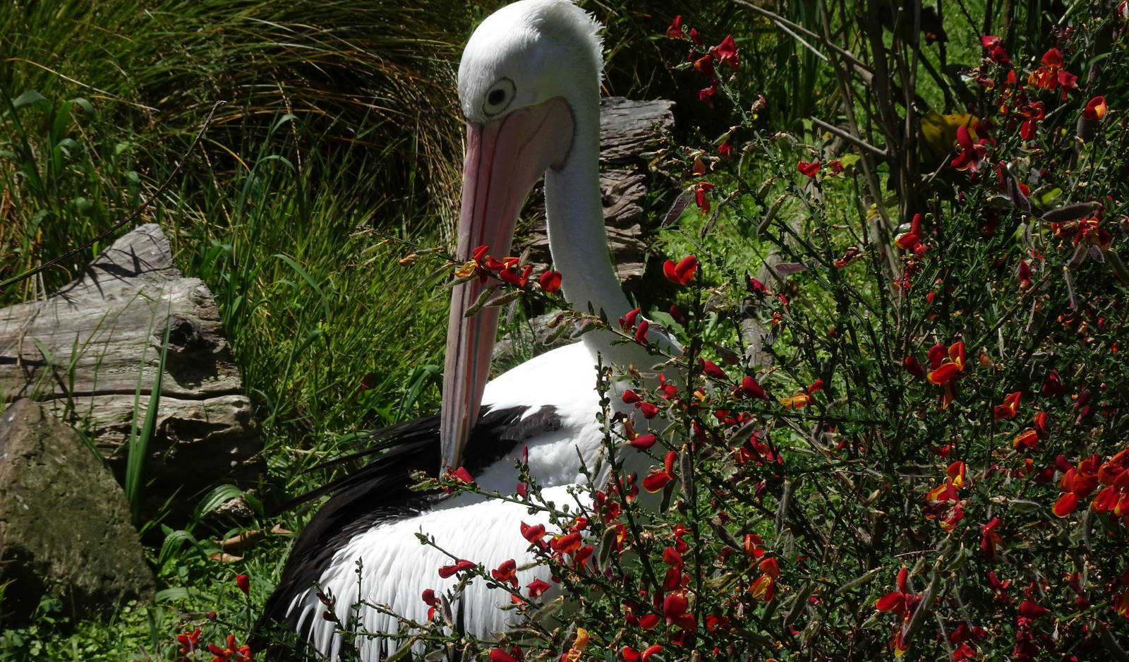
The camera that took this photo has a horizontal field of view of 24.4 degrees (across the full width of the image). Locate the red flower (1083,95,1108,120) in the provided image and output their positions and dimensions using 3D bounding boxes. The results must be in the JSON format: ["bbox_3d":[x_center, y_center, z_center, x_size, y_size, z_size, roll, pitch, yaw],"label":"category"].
[{"bbox_3d":[0.485,-0.204,2.380,0.022,0.022,0.022,12,21,34],"label":"red flower"}]

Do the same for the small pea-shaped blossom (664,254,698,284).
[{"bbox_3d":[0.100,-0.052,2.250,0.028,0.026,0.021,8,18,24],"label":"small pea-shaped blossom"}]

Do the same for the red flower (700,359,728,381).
[{"bbox_3d":[0.132,0.034,2.300,0.029,0.015,0.013,32,8,-18],"label":"red flower"}]

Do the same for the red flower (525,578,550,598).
[{"bbox_3d":[-0.024,0.238,2.420,0.023,0.018,0.024,0,17,0],"label":"red flower"}]

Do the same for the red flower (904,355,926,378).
[{"bbox_3d":[0.309,0.032,2.300,0.013,0.025,0.012,-39,18,4],"label":"red flower"}]

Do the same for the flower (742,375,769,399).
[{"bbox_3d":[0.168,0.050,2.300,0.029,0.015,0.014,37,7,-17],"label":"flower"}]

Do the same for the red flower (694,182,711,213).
[{"bbox_3d":[0.128,-0.123,2.420,0.015,0.029,0.020,-12,21,-35],"label":"red flower"}]

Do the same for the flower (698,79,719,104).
[{"bbox_3d":[0.133,-0.220,2.400,0.018,0.023,0.019,10,19,30],"label":"flower"}]

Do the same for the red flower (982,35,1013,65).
[{"bbox_3d":[0.414,-0.269,2.500,0.030,0.029,0.026,15,23,40],"label":"red flower"}]

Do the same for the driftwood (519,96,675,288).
[{"bbox_3d":[0.053,-0.229,4.380,0.281,0.317,0.300,-3,17,-11],"label":"driftwood"}]

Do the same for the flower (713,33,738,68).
[{"bbox_3d":[0.148,-0.257,2.400,0.023,0.031,0.019,4,17,14],"label":"flower"}]

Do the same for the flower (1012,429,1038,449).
[{"bbox_3d":[0.410,0.096,2.320,0.022,0.019,0.023,-9,19,-28],"label":"flower"}]

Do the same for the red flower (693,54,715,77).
[{"bbox_3d":[0.134,-0.255,2.500,0.022,0.024,0.021,-9,19,-26],"label":"red flower"}]

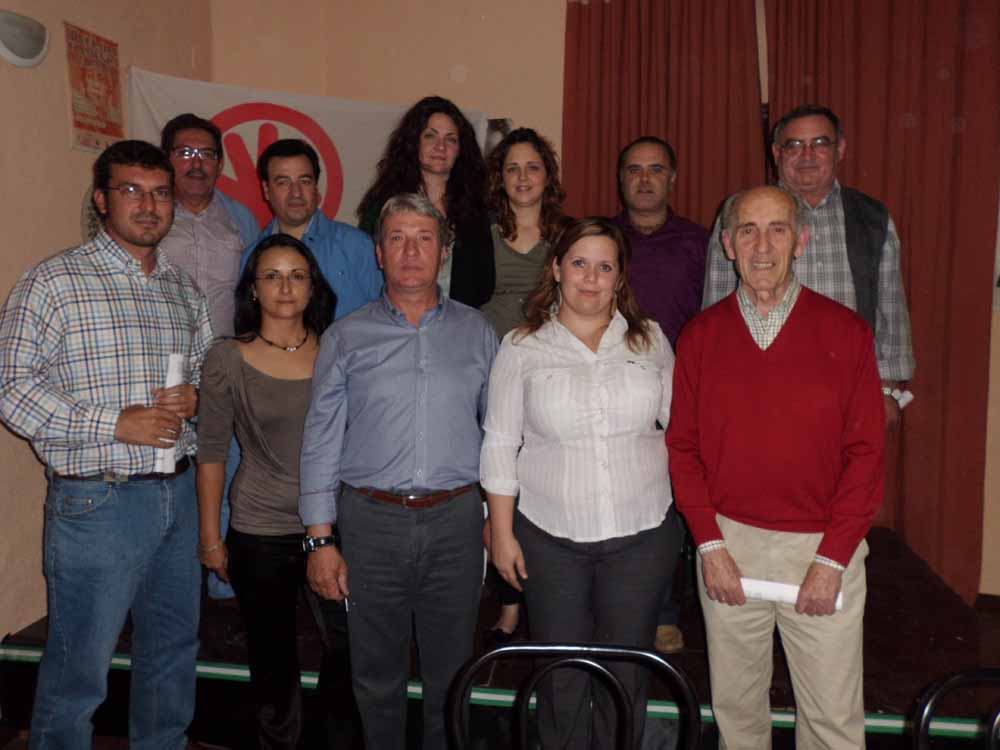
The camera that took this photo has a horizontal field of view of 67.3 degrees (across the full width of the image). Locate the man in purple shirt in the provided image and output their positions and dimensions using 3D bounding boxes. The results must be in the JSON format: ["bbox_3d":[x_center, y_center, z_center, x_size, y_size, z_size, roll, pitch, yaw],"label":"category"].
[{"bbox_3d":[0.472,0.083,2.435,0.480,1.660,0.320,0,6,8],"label":"man in purple shirt"}]

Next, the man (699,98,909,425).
[{"bbox_3d":[0.903,0.078,2.254,0.570,1.690,0.360,1,7,16],"label":"man"}]

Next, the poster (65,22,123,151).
[{"bbox_3d":[-1.630,-1.145,3.020,0.010,0.460,0.300,0,7,14],"label":"poster"}]

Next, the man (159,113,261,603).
[{"bbox_3d":[-1.003,0.061,2.500,0.480,1.750,0.320,-3,7,-14],"label":"man"}]

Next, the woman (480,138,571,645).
[{"bbox_3d":[0.077,0.084,2.454,0.440,1.670,0.300,-1,6,2],"label":"woman"}]

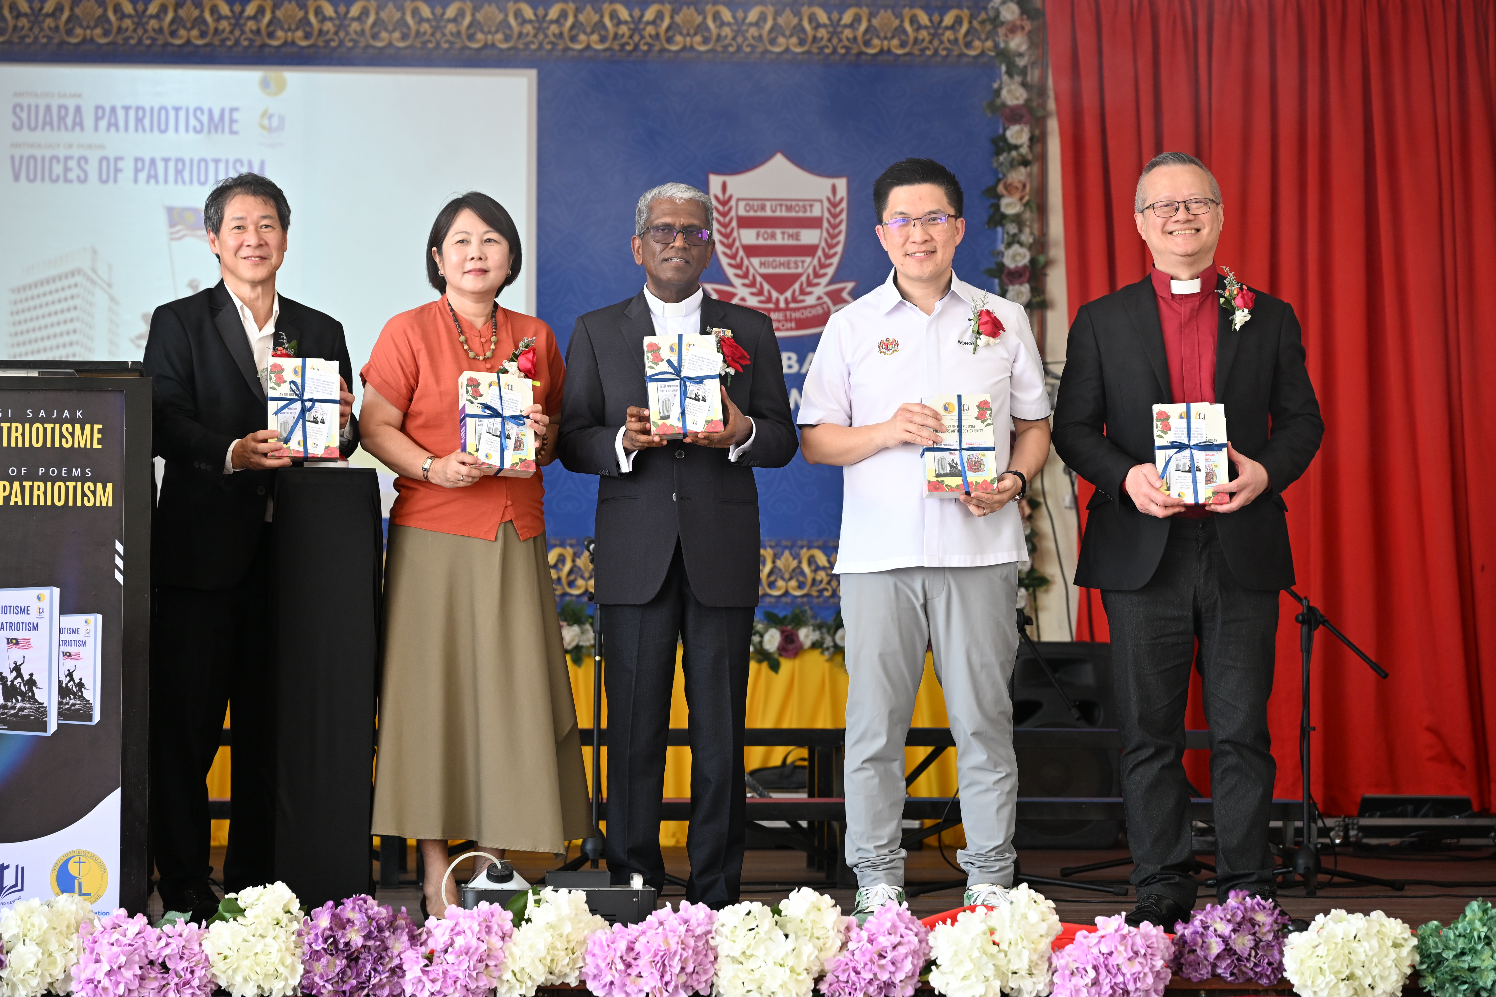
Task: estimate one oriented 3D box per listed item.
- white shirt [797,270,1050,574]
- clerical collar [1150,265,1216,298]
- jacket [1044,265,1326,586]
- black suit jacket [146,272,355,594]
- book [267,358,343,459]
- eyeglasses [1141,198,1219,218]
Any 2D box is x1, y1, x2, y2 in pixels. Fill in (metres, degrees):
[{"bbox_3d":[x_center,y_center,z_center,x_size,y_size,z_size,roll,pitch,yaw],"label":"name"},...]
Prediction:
[{"bbox_3d":[0.373,-0.164,10.570,0.525,0.640,0.320,0,-2,0],"label":"white shirt"},{"bbox_3d":[0.939,-0.469,10.770,0.143,0.070,0.135,0,1,-5],"label":"clerical collar"},{"bbox_3d":[0.923,-0.139,10.470,0.560,0.670,0.380,0,-2,-3],"label":"jacket"},{"bbox_3d":[-1.078,-0.132,10.820,0.480,0.690,0.340,0,1,-12],"label":"black suit jacket"},{"bbox_3d":[-0.919,-0.186,10.320,0.148,0.210,0.045,1,-8,-2],"label":"book"},{"bbox_3d":[0.934,-0.628,10.770,0.152,0.042,0.145,-5,-4,-6],"label":"eyeglasses"}]

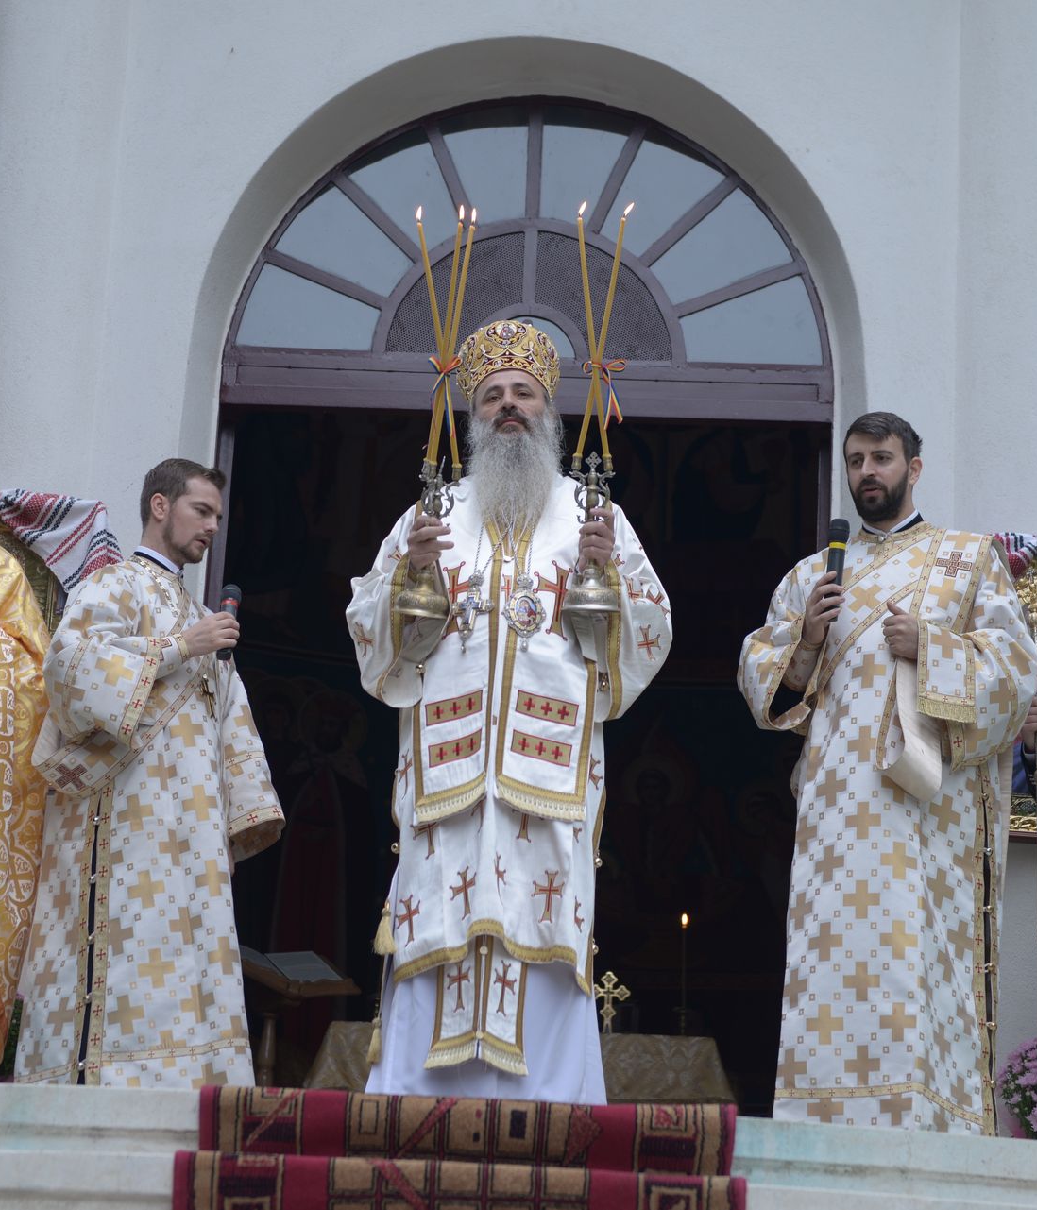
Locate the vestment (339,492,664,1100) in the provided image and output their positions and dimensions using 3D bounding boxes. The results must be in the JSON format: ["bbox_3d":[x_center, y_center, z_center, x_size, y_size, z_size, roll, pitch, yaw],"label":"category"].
[{"bbox_3d":[-0.022,0.449,7.722,0.800,1.594,0.480,2,-16,3],"label":"vestment"}]

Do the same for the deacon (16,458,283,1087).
[{"bbox_3d":[-0.931,0.415,7.885,0.580,1.658,0.600,-5,-18,27],"label":"deacon"}]

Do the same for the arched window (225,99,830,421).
[{"bbox_3d":[0.051,-1.032,9.319,1.800,1.000,0.150,2,-16,3],"label":"arched window"}]

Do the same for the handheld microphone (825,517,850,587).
[{"bbox_3d":[0.799,-0.087,7.817,0.050,0.250,0.050,5,-28,3],"label":"handheld microphone"}]

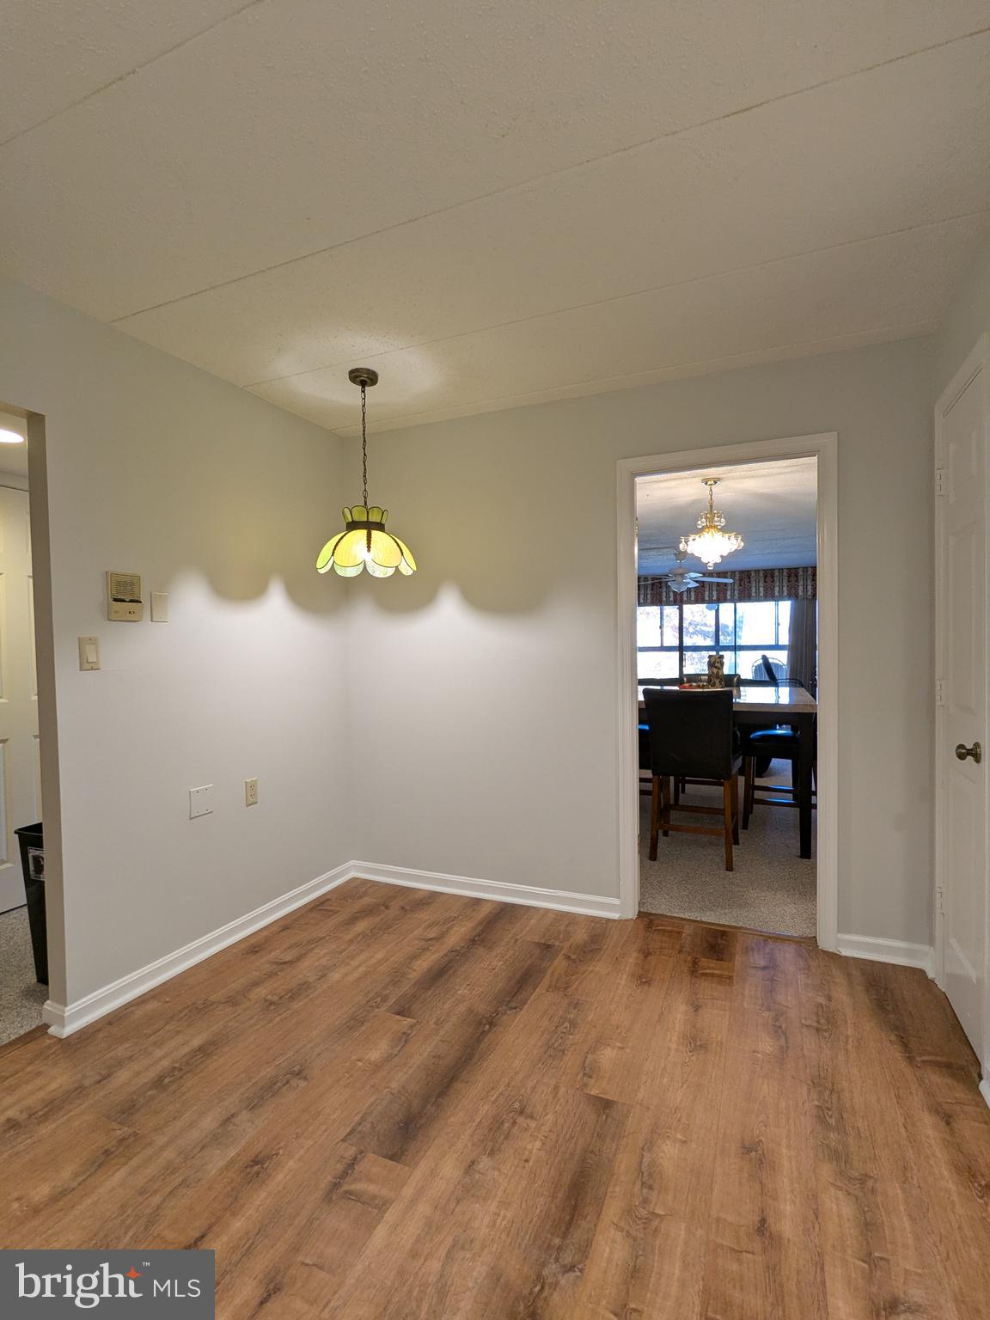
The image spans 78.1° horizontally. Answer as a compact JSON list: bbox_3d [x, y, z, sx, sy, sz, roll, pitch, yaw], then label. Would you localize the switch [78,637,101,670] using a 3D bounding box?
[{"bbox_3d":[-1.398,-0.022,2.103,0.011,0.113,0.069,0,2,23],"label":"switch"}]

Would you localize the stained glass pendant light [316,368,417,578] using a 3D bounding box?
[{"bbox_3d":[-0.546,-0.774,2.574,0.413,0.864,0.413,-1,2,0],"label":"stained glass pendant light"}]

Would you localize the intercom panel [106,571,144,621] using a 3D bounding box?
[{"bbox_3d":[-1.320,-0.224,2.181,0.028,0.173,0.125,0,2,23],"label":"intercom panel"}]

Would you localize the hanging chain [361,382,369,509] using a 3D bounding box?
[{"bbox_3d":[-0.548,-0.898,2.570,0.023,0.529,0.023,0,2,23],"label":"hanging chain"}]

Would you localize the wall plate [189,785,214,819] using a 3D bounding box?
[{"bbox_3d":[-1.214,0.588,2.528,0.008,0.117,0.117,0,2,23],"label":"wall plate"}]

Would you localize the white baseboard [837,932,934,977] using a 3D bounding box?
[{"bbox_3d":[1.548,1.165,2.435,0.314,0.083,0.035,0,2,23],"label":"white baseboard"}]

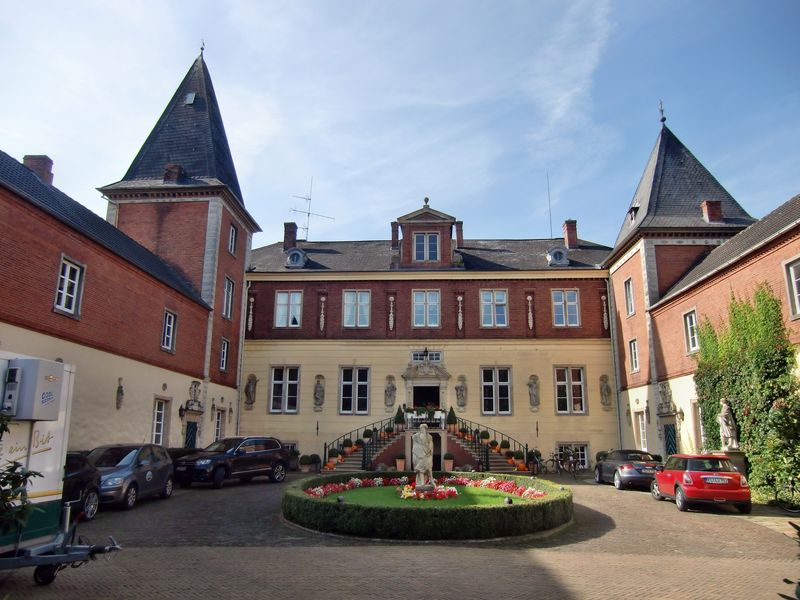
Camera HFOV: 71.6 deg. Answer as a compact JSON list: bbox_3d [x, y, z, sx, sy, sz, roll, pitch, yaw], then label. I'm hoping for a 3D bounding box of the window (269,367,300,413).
[{"bbox_3d":[-6.050,4.640,28.864,1.576,2.482,0.250,0,-13,3],"label":"window"}]

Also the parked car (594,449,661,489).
[{"bbox_3d":[9.012,6.616,21.808,1.860,1.352,4.178,0,-14,1],"label":"parked car"}]

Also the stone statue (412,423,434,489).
[{"bbox_3d":[0.616,4.075,14.537,0.580,1.680,0.520,0,-14,3],"label":"stone statue"}]

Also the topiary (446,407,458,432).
[{"bbox_3d":[2.435,5.555,25.723,0.560,1.270,0.560,0,-13,3],"label":"topiary"}]

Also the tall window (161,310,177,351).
[{"bbox_3d":[-8.757,1.199,21.003,0.250,1.580,1.220,0,-13,3],"label":"tall window"}]

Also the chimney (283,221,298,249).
[{"bbox_3d":[-6.876,-3.943,34.992,0.750,1.750,0.750,0,-14,3],"label":"chimney"}]

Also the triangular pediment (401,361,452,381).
[{"bbox_3d":[1.453,3.837,30.211,2.750,1.100,0.500,0,-14,3],"label":"triangular pediment"}]

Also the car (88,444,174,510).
[{"bbox_3d":[-7.950,4.955,15.840,1.770,1.580,4.200,1,-13,-2],"label":"car"}]

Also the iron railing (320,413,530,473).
[{"bbox_3d":[1.306,7.271,28.354,10.300,2.850,2.500,0,-14,3],"label":"iron railing"}]

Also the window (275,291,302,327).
[{"bbox_3d":[-6.471,0.512,32.277,1.600,2.150,0.220,0,-14,3],"label":"window"}]

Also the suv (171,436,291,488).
[{"bbox_3d":[-6.412,6.310,21.795,1.959,1.720,4.795,-9,-17,35],"label":"suv"}]

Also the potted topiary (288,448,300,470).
[{"bbox_3d":[-5.588,8.424,29.242,0.720,1.150,0.720,0,-14,3],"label":"potted topiary"}]

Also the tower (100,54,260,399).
[{"bbox_3d":[-11.794,-3.999,30.541,6.600,22.000,6.500,0,-14,3],"label":"tower"}]

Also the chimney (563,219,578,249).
[{"bbox_3d":[10.960,-4.096,35.790,0.660,1.937,0.900,0,-14,3],"label":"chimney"}]

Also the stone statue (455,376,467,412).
[{"bbox_3d":[3.325,5.193,30.482,0.660,1.950,0.500,0,-14,3],"label":"stone statue"}]

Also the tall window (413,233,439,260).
[{"bbox_3d":[1.571,-3.113,32.888,1.440,1.860,0.220,0,-14,3],"label":"tall window"}]

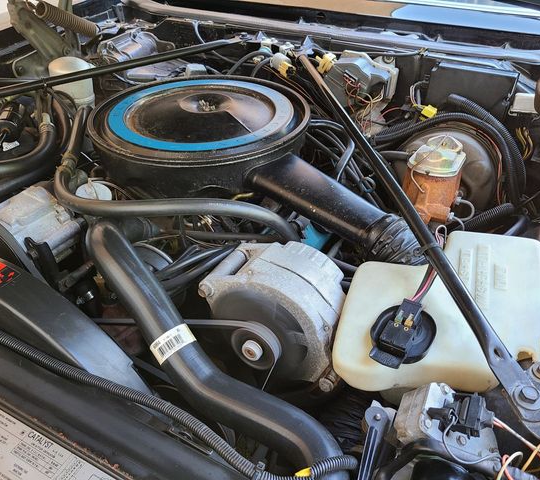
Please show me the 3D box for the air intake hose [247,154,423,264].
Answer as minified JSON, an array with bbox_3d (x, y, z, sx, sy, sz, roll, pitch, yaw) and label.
[{"bbox_3d":[0.106,-0.050,0.765,0.270,0.074,0.075,34,48,23],"label":"air intake hose"}]

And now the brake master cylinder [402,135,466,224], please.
[{"bbox_3d":[0.293,-0.108,0.855,0.083,0.112,0.140,19,41,23],"label":"brake master cylinder"}]

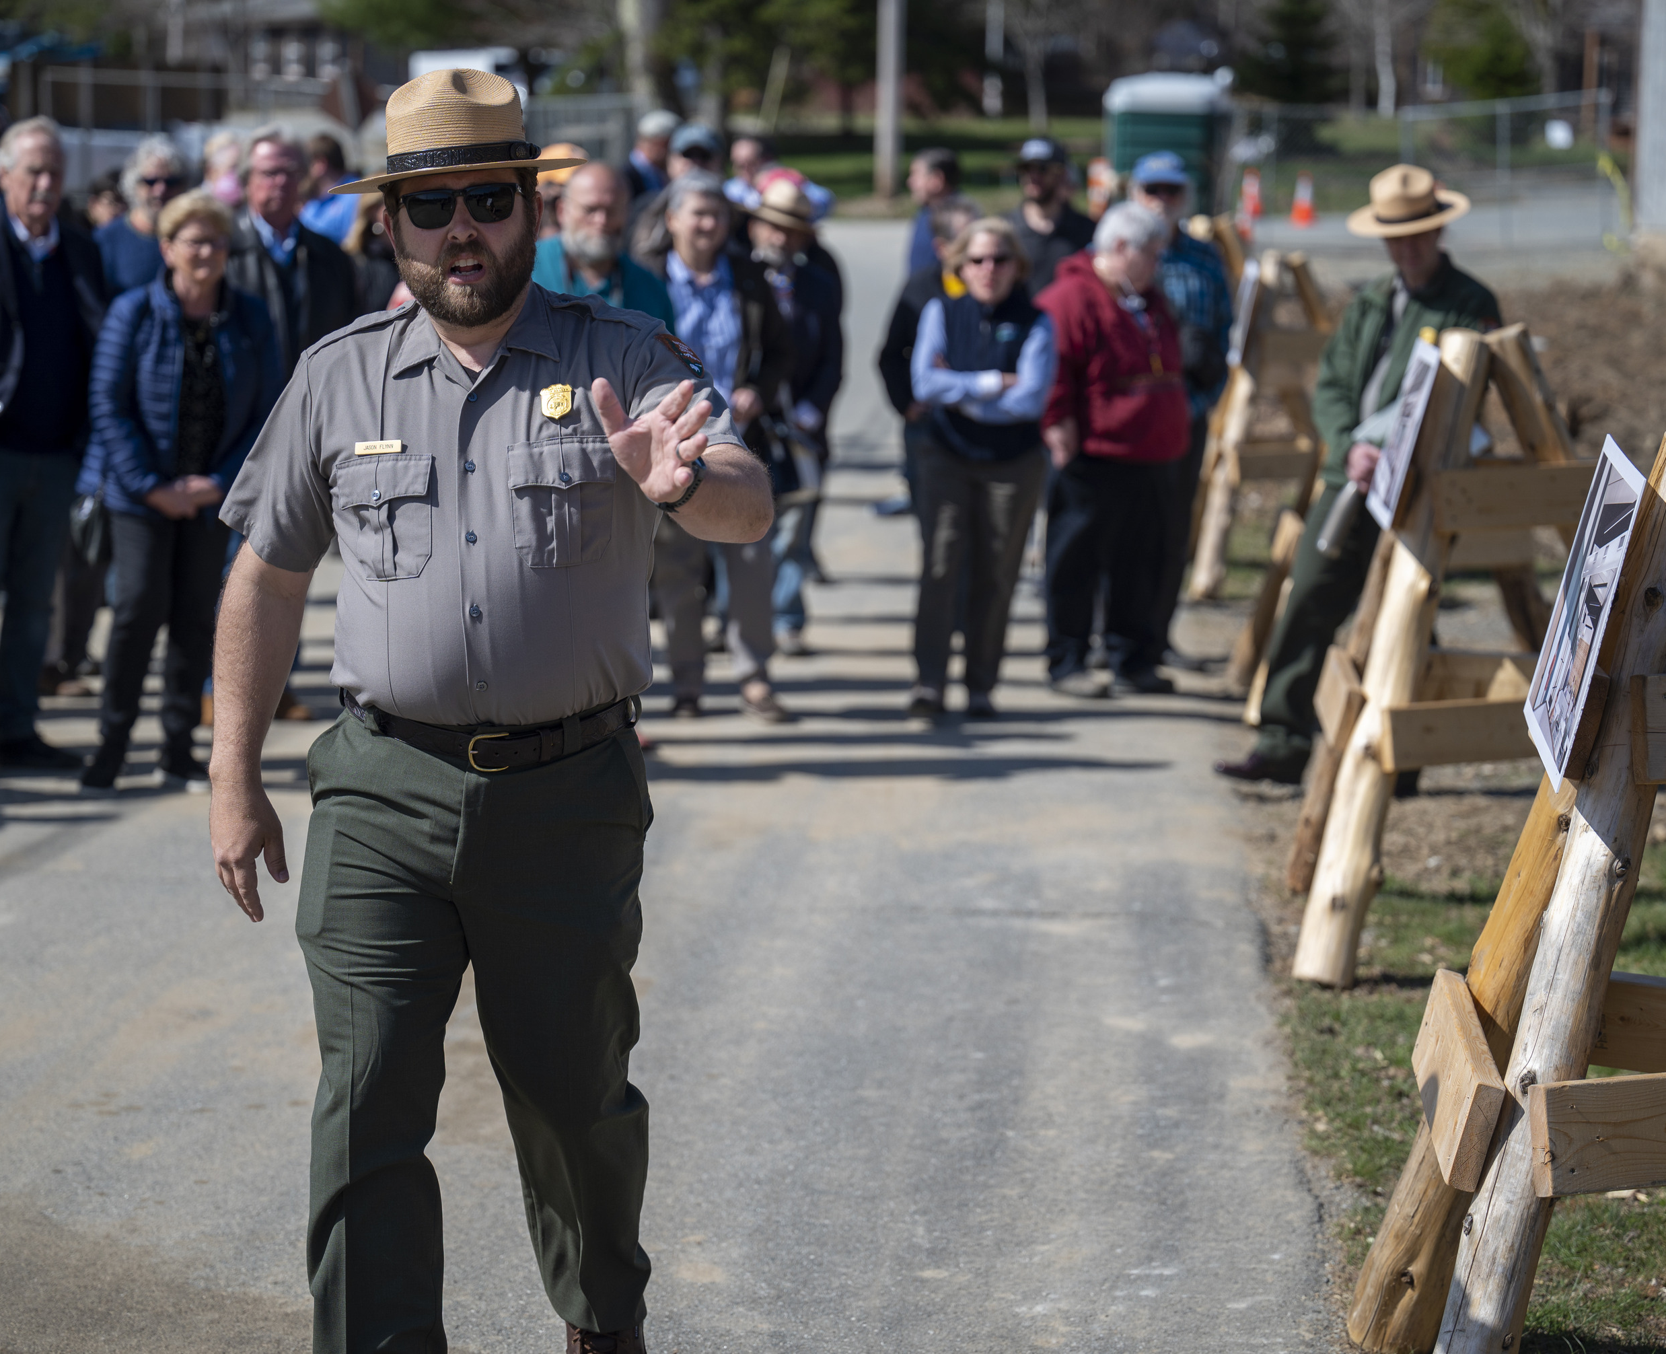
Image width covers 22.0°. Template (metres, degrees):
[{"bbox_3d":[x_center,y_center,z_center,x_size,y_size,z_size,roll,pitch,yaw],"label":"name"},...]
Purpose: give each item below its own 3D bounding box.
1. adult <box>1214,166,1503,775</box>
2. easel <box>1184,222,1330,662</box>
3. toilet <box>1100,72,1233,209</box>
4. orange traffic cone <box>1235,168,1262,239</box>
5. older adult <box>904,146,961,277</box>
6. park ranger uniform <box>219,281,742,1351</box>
[{"bbox_3d":[1.465,-0.557,11.796,0.520,1.710,0.540,-5,10,-43],"label":"adult"},{"bbox_3d":[1.943,-1.111,17.600,1.060,1.420,1.220,2,7,4],"label":"easel"},{"bbox_3d":[3.524,-5.172,45.000,1.200,2.300,1.150,3,7,14],"label":"toilet"},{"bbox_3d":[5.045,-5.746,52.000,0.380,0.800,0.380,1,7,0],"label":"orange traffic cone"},{"bbox_3d":[0.469,-1.664,21.095,0.420,1.780,0.500,0,7,-11],"label":"older adult"},{"bbox_3d":[-0.447,0.253,5.400,0.660,1.480,0.500,2,7,3],"label":"park ranger uniform"}]

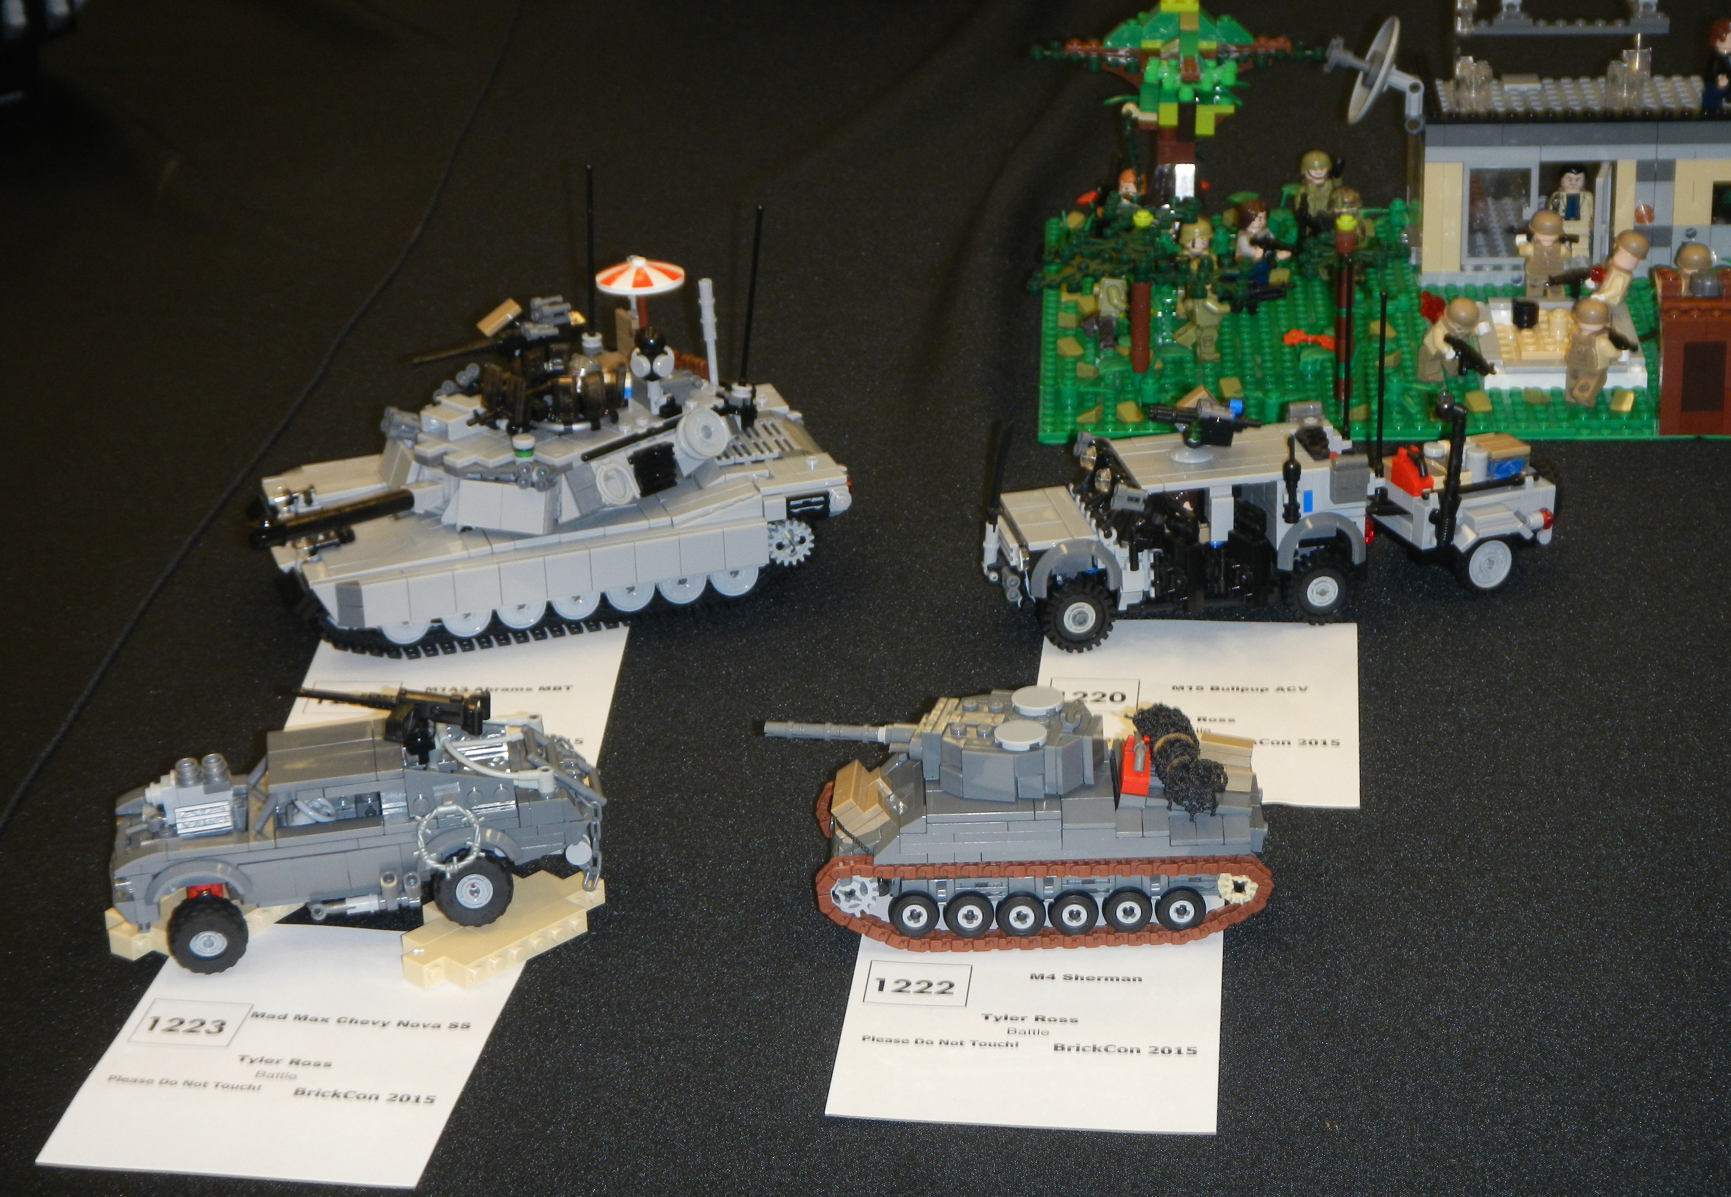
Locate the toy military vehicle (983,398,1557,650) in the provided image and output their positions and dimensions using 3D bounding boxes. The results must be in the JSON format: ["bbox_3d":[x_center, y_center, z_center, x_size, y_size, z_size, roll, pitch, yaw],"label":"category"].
[{"bbox_3d":[0.144,-0.039,1.469,0.210,0.079,0.060,-7,25,-12],"label":"toy military vehicle"}]

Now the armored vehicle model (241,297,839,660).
[{"bbox_3d":[-0.118,-0.053,1.484,0.211,0.103,0.097,-9,25,-16],"label":"armored vehicle model"}]

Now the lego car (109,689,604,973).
[{"bbox_3d":[-0.155,0.062,1.263,0.149,0.076,0.056,-6,23,-7],"label":"lego car"}]

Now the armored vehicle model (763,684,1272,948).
[{"bbox_3d":[0.046,0.064,1.265,0.152,0.065,0.063,-2,24,-1],"label":"armored vehicle model"}]

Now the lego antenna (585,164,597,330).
[{"bbox_3d":[-0.099,-0.125,1.499,0.004,0.065,0.004,-9,25,-16],"label":"lego antenna"}]

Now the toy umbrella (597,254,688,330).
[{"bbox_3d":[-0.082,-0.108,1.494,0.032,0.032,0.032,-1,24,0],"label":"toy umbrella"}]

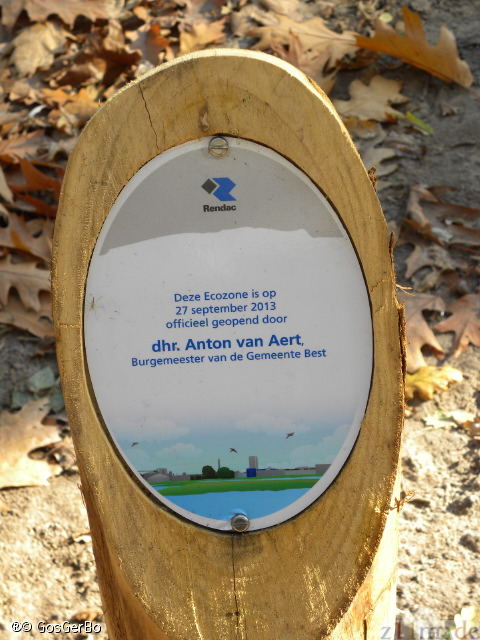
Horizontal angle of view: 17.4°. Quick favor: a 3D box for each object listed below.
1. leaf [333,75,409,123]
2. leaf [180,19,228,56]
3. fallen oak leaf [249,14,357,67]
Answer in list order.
[{"bbox_3d":[0.150,-0.256,1.813,0.090,0.018,0.082,-3,42,0],"label":"leaf"},{"bbox_3d":[-0.045,-0.339,1.897,0.055,0.022,0.078,31,52,31],"label":"leaf"},{"bbox_3d":[0.075,-0.333,1.887,0.130,0.025,0.100,4,43,7],"label":"fallen oak leaf"}]

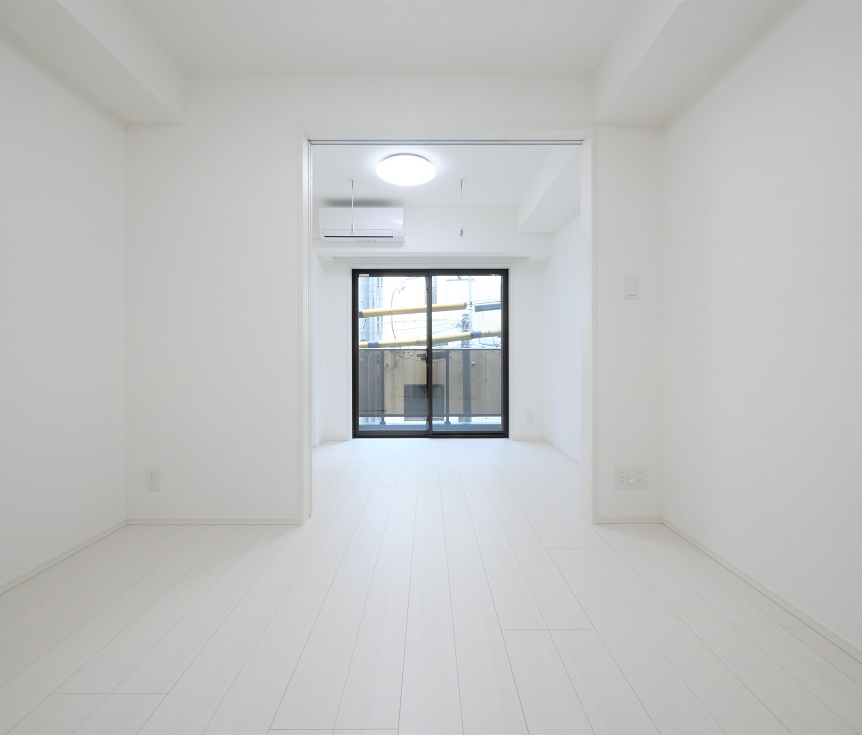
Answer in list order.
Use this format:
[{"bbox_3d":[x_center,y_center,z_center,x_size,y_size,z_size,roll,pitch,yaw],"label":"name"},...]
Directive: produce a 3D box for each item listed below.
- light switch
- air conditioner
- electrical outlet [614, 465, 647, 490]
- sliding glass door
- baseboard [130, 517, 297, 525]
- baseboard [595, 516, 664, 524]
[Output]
[{"bbox_3d":[1.066,-0.424,2.102,0.074,0.123,0.011,0,1,0],"label":"light switch"},{"bbox_3d":[-0.650,-1.340,3.780,0.790,0.287,0.235,0,1,0],"label":"air conditioner"},{"bbox_3d":[1.063,0.584,2.102,0.167,0.125,0.011,0,1,0],"label":"electrical outlet"},{"bbox_3d":[0.000,-0.150,4.380,1.720,1.860,0.090,0,1,0],"label":"sliding glass door"},{"bbox_3d":[-1.152,0.816,2.095,0.917,0.037,0.012,0,1,0],"label":"baseboard"},{"bbox_3d":[1.054,0.815,2.105,0.355,0.036,0.012,0,1,0],"label":"baseboard"}]

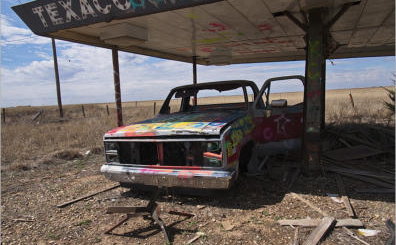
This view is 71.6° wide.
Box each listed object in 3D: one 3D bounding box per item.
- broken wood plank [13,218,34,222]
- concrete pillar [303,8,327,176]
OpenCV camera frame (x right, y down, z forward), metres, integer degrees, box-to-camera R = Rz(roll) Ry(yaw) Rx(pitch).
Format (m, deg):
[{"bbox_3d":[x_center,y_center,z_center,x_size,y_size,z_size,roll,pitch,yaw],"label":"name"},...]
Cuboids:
[{"bbox_3d":[-1.976,1.111,3.112,0.288,0.015,0.030,0,6,12],"label":"broken wood plank"},{"bbox_3d":[1.839,-0.429,4.297,0.290,2.620,0.270,1,7,25],"label":"concrete pillar"}]

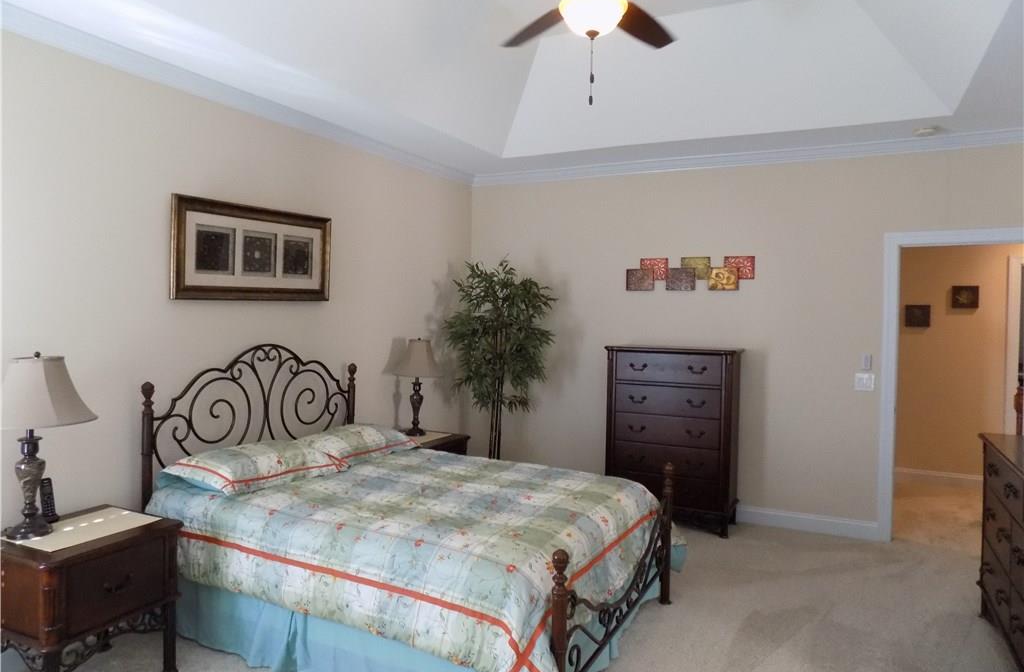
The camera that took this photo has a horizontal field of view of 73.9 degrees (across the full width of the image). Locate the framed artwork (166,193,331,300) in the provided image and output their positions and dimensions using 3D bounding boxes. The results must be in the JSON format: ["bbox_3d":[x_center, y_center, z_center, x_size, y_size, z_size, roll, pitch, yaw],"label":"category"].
[{"bbox_3d":[-1.440,-0.467,3.907,0.040,0.535,1.140,2,2,26],"label":"framed artwork"}]

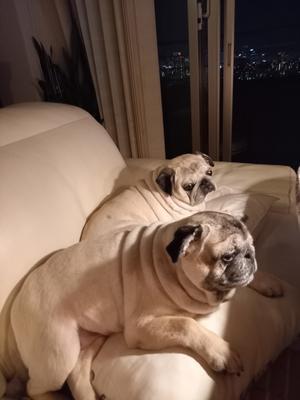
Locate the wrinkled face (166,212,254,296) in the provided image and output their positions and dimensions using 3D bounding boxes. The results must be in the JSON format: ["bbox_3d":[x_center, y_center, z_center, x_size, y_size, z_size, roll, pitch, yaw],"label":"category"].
[{"bbox_3d":[0.128,0.109,0.610,0.160,0.150,0.155,16,30,40],"label":"wrinkled face"}]

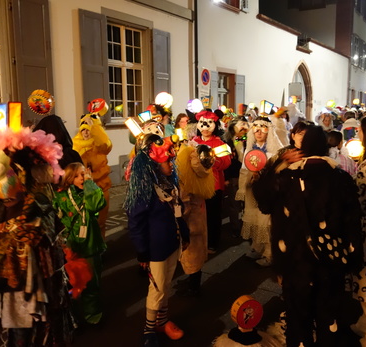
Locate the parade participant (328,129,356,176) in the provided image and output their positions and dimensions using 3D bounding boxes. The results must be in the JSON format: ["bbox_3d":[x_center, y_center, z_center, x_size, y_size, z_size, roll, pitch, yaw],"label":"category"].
[{"bbox_3d":[1.575,0.281,4.401,0.450,1.440,0.300,1,8,12],"label":"parade participant"}]

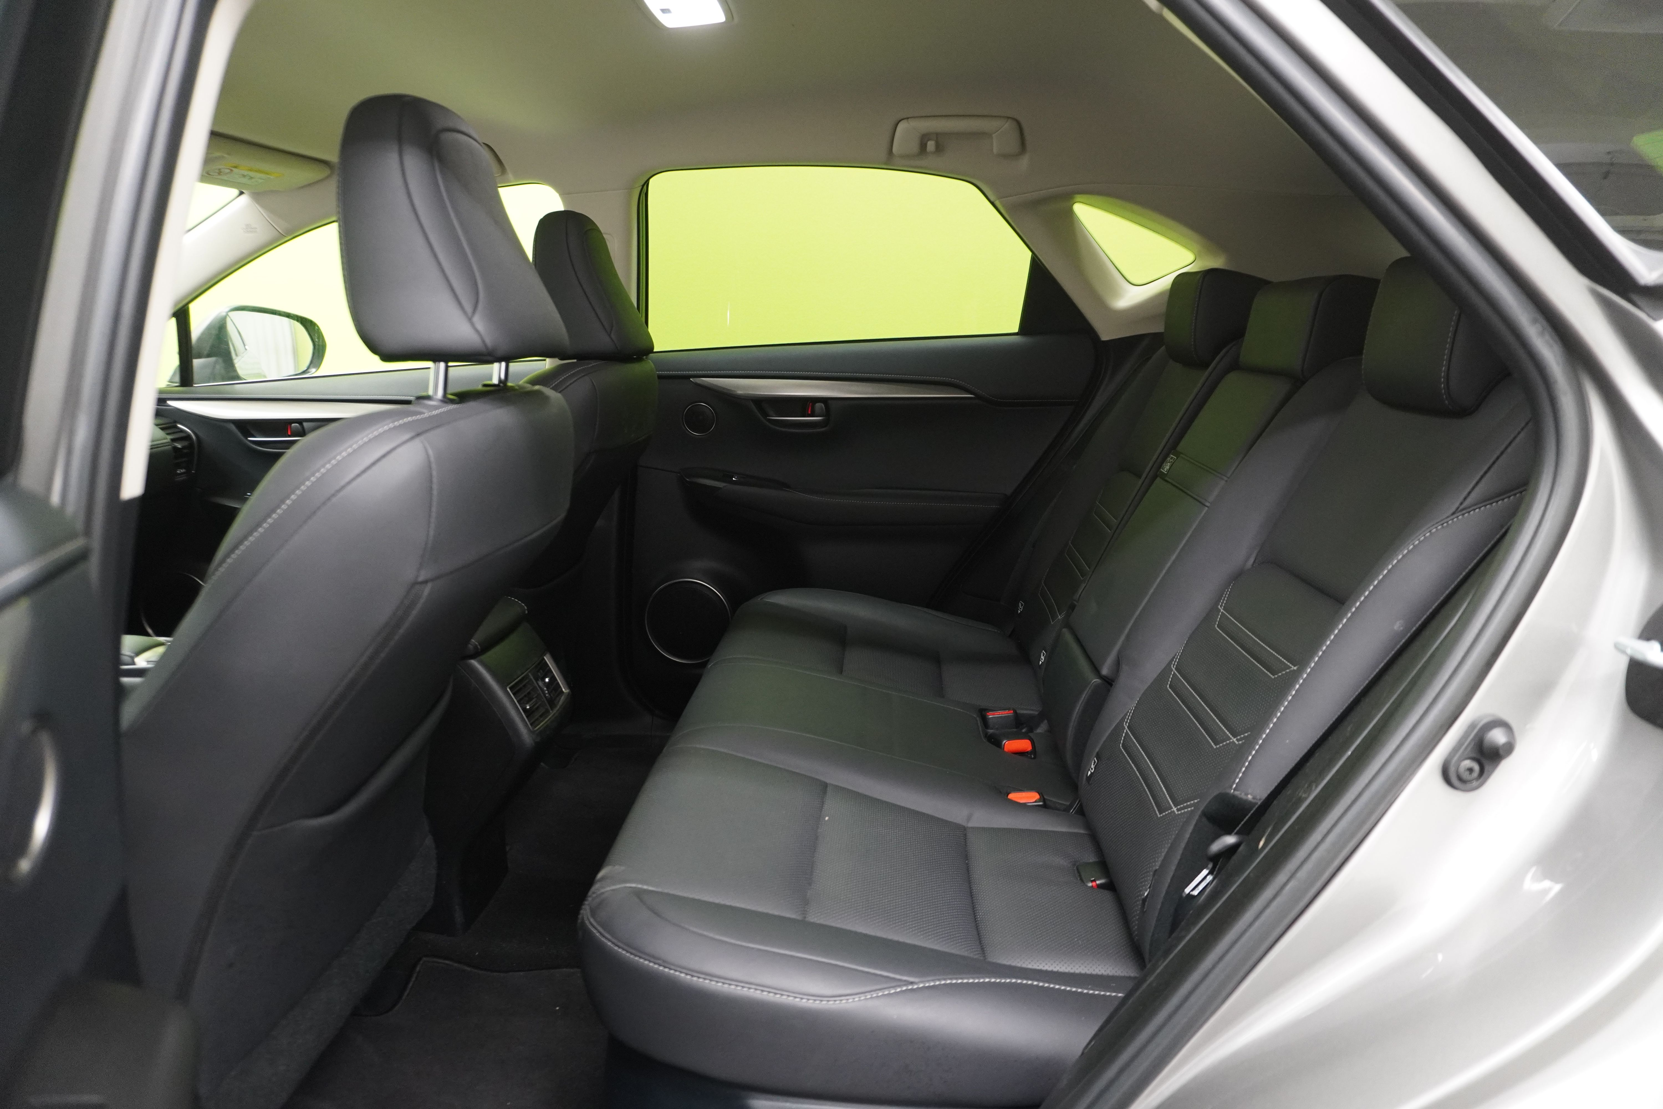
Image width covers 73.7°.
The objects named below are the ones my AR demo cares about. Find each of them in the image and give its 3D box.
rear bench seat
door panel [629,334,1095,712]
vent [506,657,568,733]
[{"bbox_3d":[0.234,-0.006,1.441,0.900,0.730,1.300,1,12,3],"label":"rear bench seat"},{"bbox_3d":[0.046,-0.045,2.159,0.900,0.750,0.120,1,12,3],"label":"door panel"},{"bbox_3d":[-0.405,0.190,1.515,0.030,0.065,0.148,-27,9,8],"label":"vent"}]

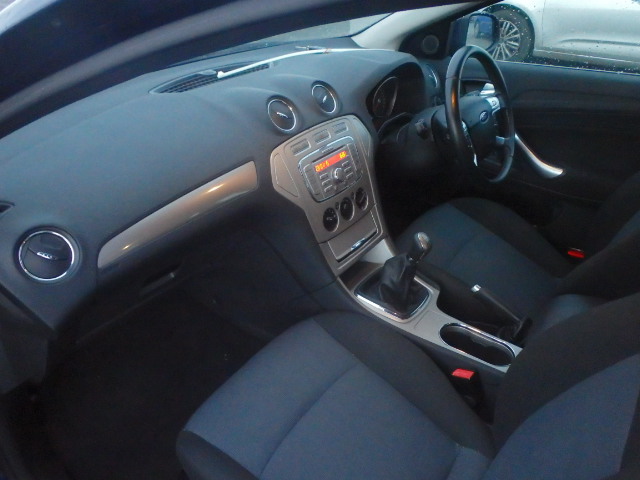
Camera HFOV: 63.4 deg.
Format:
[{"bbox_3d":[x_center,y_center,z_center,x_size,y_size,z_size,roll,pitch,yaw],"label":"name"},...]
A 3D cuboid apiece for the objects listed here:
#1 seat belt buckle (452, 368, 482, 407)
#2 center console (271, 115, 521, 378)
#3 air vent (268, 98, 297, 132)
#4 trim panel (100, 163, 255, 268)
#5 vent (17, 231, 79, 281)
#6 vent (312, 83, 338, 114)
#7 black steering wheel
[{"bbox_3d":[0.320,0.314,1.091,0.050,0.090,0.030,-7,20,43],"label":"seat belt buckle"},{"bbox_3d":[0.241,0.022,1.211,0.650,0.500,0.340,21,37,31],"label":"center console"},{"bbox_3d":[-0.091,-0.284,1.195,0.030,0.084,0.084,-23,9,46],"label":"air vent"},{"bbox_3d":[-0.255,-0.058,0.998,0.045,0.078,0.400,-1,25,41],"label":"trim panel"},{"bbox_3d":[-0.436,0.026,0.822,0.030,0.085,0.085,-15,15,45],"label":"vent"},{"bbox_3d":[0.007,-0.350,1.306,0.030,0.084,0.084,-23,9,46],"label":"vent"},{"bbox_3d":[0.425,-0.327,1.383,0.090,0.376,0.376,-5,21,43],"label":"black steering wheel"}]

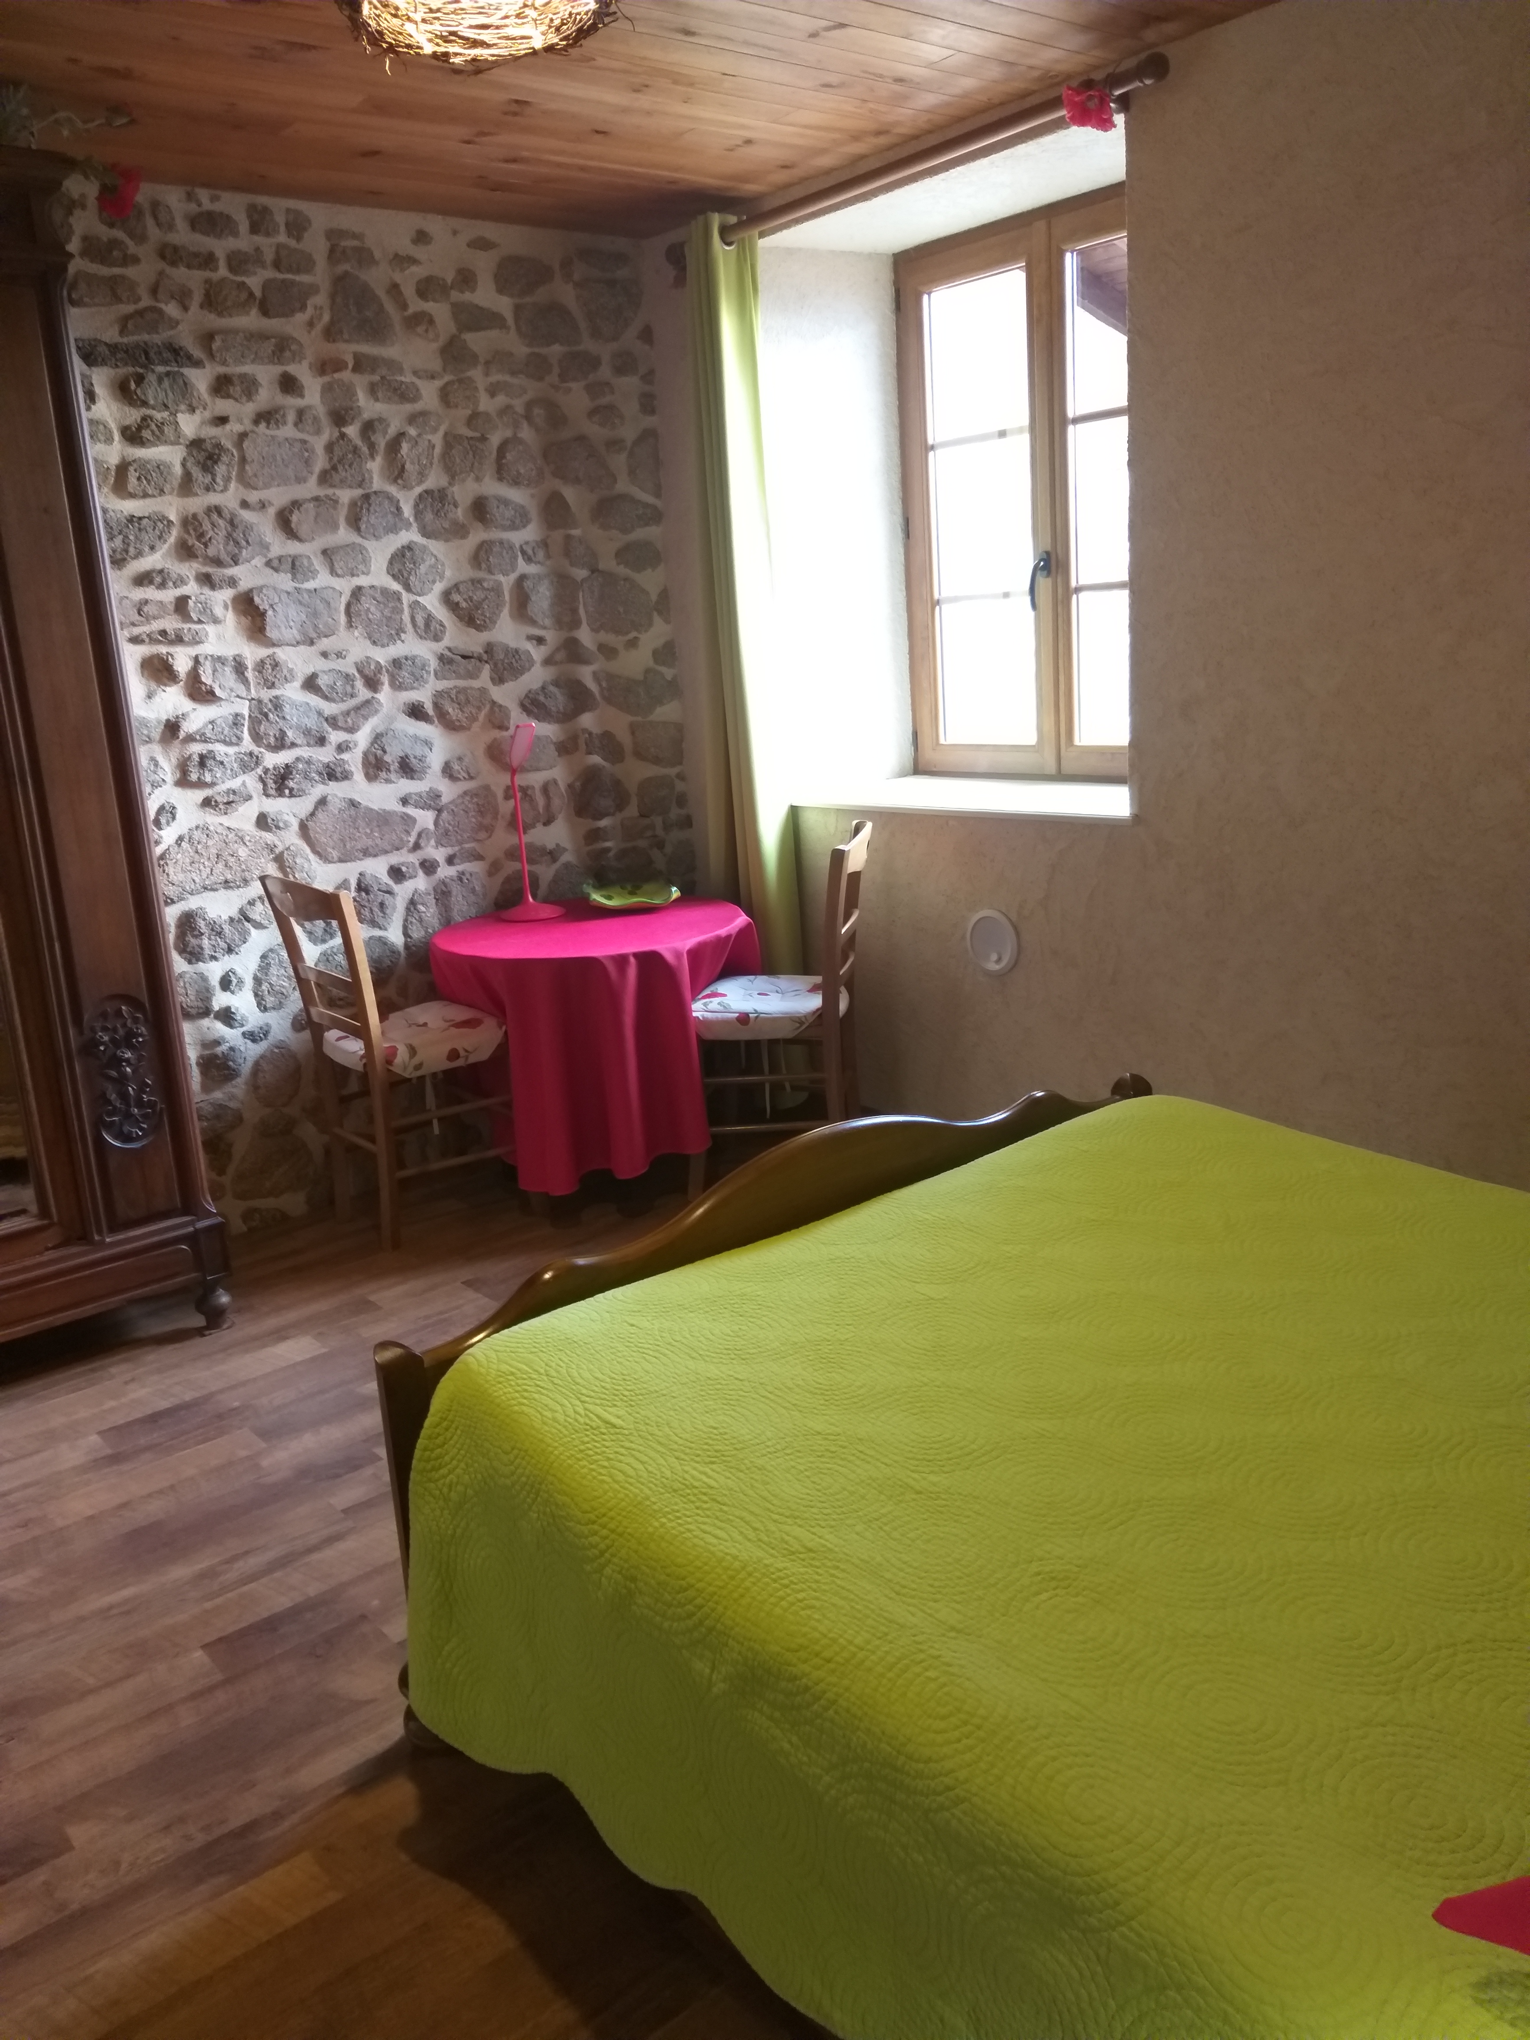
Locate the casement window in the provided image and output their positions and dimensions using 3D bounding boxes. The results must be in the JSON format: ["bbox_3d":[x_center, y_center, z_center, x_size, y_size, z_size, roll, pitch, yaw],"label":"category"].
[{"bbox_3d":[0.825,-1.469,4.365,0.070,1.527,1.048,-16,18,-42],"label":"casement window"}]

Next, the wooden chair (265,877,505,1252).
[{"bbox_3d":[-0.912,0.075,3.912,0.470,0.910,0.410,-12,16,-33],"label":"wooden chair"}]

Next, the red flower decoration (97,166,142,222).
[{"bbox_3d":[-1.286,-1.645,3.050,0.080,0.110,0.090,-3,13,2],"label":"red flower decoration"}]

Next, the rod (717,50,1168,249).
[{"bbox_3d":[0.279,-2.068,3.754,0.067,0.067,1.617,-15,17,-41],"label":"rod"}]

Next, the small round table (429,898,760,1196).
[{"bbox_3d":[-0.416,0.030,3.923,0.860,0.548,0.860,-3,13,1],"label":"small round table"}]

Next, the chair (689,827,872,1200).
[{"bbox_3d":[0.016,-0.027,4.098,0.450,0.910,0.410,-2,13,7],"label":"chair"}]

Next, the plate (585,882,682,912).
[{"bbox_3d":[-0.362,-0.336,4.144,0.260,0.045,0.260,-16,18,-42],"label":"plate"}]

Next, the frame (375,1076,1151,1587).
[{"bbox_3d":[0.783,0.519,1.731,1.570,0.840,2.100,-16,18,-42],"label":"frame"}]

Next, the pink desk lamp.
[{"bbox_3d":[-0.625,-0.525,4.031,0.175,0.500,0.175,-2,13,6],"label":"pink desk lamp"}]

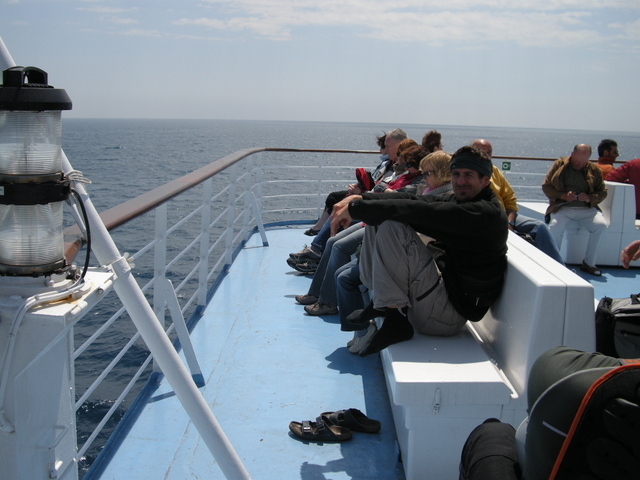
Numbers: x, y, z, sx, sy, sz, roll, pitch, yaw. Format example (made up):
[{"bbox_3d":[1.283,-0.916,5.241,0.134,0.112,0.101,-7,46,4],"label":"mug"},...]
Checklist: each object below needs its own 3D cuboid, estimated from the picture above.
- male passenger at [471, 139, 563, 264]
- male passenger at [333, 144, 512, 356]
[{"bbox_3d":[1.466,-0.156,5.350,0.900,1.280,0.540,2,10,3],"label":"male passenger"},{"bbox_3d":[0.447,0.012,3.232,0.820,0.910,0.540,-1,10,-10],"label":"male passenger"}]

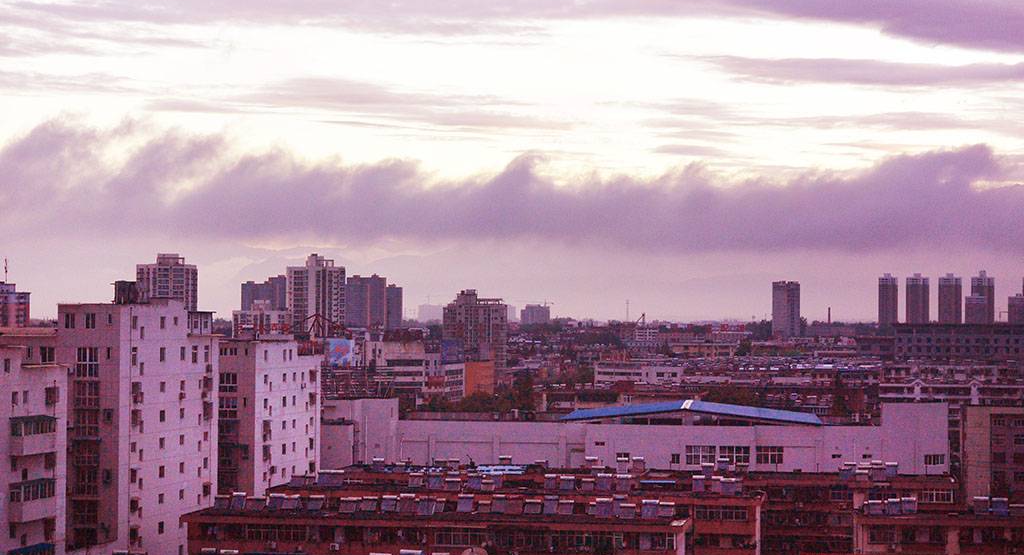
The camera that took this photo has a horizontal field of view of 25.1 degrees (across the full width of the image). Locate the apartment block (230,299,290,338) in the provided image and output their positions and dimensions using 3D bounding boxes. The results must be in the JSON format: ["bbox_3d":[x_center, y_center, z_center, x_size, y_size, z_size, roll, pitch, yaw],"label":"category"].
[{"bbox_3d":[-134.270,31.190,1237.500,28.220,37.980,15.000,0,-1,12],"label":"apartment block"}]

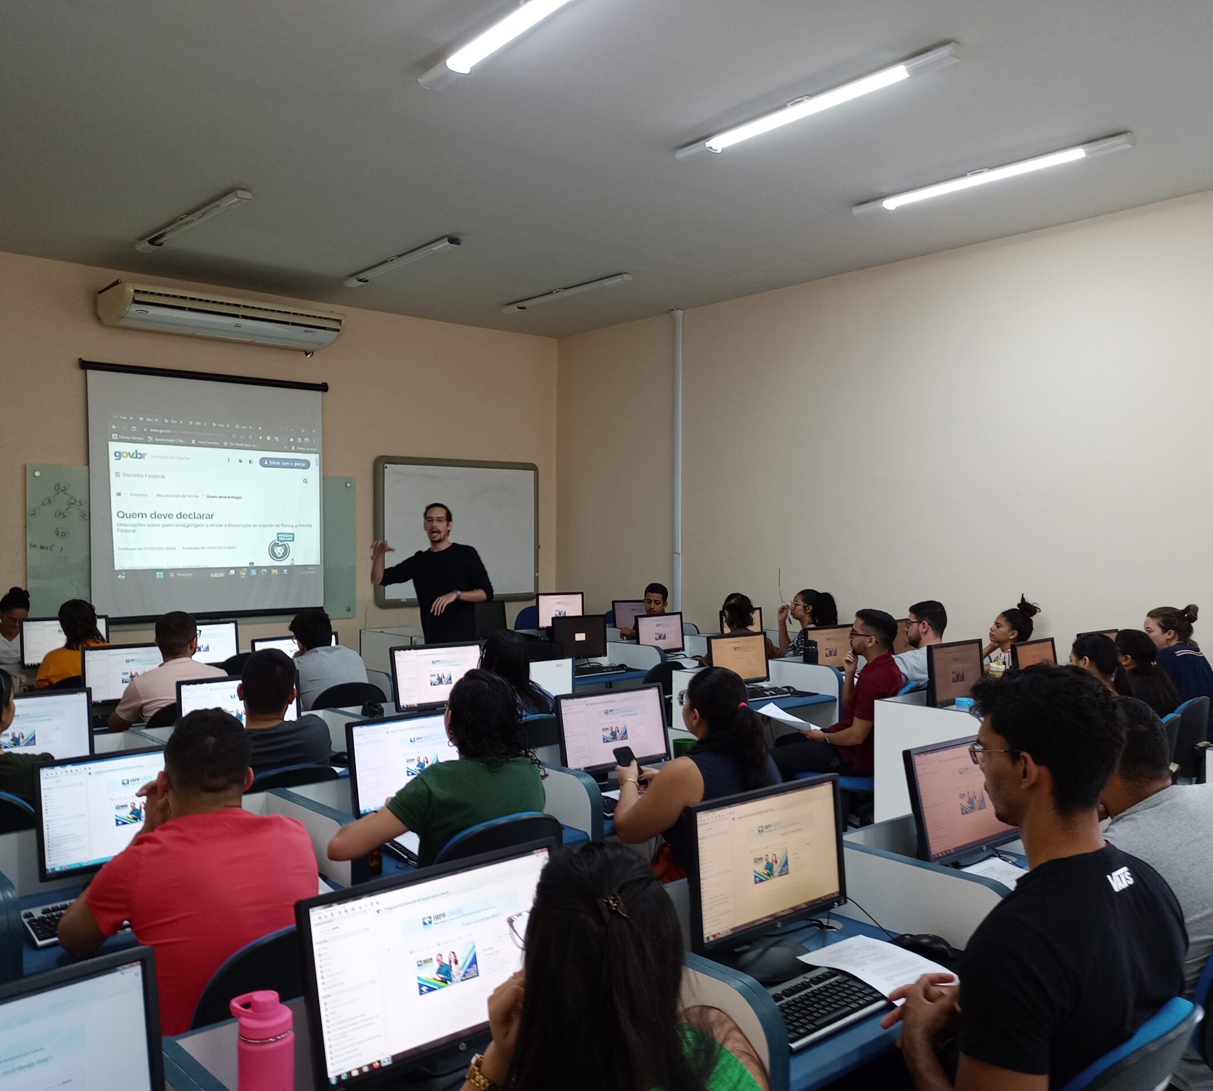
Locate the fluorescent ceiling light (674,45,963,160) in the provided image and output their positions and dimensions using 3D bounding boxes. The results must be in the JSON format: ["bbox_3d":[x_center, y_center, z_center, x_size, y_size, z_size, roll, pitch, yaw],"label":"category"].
[{"bbox_3d":[0.804,-1.788,4.833,0.095,0.062,1.490,0,0,-37],"label":"fluorescent ceiling light"}]

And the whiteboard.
[{"bbox_3d":[-1.236,-0.106,10.178,1.745,1.260,0.060,-1,1,-44],"label":"whiteboard"}]

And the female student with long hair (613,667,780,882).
[{"bbox_3d":[0.125,0.948,3.456,0.800,1.220,0.500,1,0,40],"label":"female student with long hair"}]

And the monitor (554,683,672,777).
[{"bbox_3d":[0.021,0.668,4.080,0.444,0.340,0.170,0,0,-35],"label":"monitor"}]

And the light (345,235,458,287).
[{"bbox_3d":[-1.407,-1.905,7.953,0.090,0.060,1.530,0,1,-37],"label":"light"}]

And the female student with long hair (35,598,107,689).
[{"bbox_3d":[-2.706,0.915,6.083,0.470,1.250,0.750,0,1,-39],"label":"female student with long hair"}]

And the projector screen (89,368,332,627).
[{"bbox_3d":[-3.006,-0.378,8.983,1.880,1.890,0.080,0,0,-40],"label":"projector screen"}]

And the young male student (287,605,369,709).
[{"bbox_3d":[-1.394,0.916,5.675,0.500,1.250,0.800,0,1,-39],"label":"young male student"}]

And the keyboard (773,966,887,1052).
[{"bbox_3d":[0.407,0.811,2.126,0.450,0.030,0.160,-1,1,-44],"label":"keyboard"}]

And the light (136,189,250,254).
[{"bbox_3d":[-2.396,-1.847,6.768,0.130,0.080,1.430,-1,1,-44],"label":"light"}]

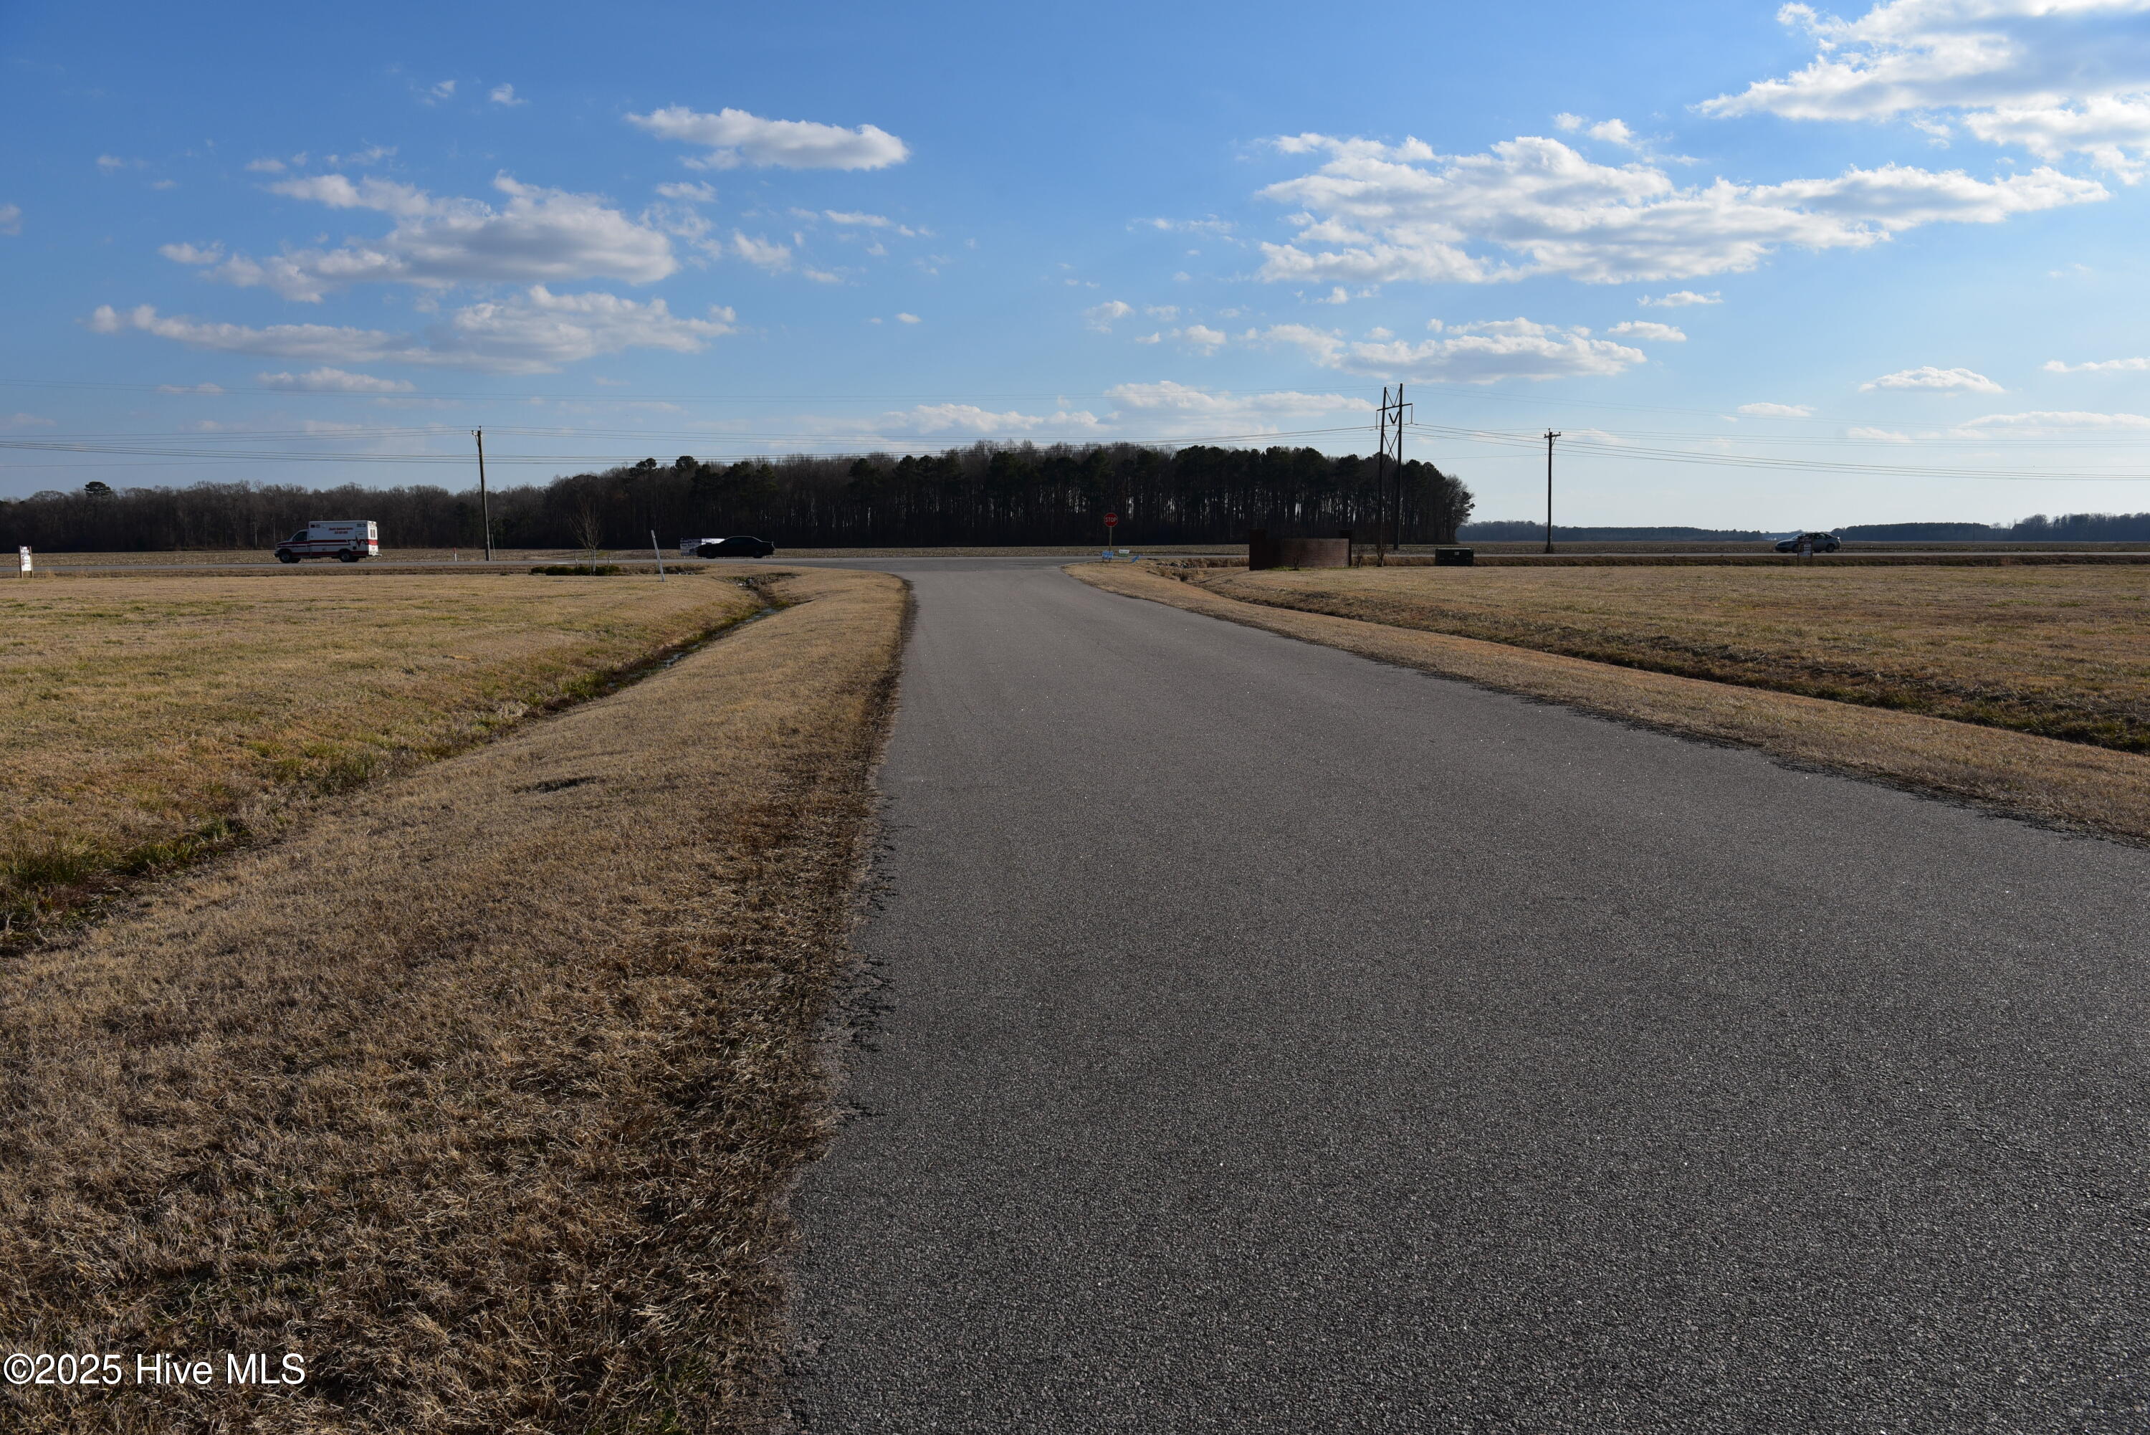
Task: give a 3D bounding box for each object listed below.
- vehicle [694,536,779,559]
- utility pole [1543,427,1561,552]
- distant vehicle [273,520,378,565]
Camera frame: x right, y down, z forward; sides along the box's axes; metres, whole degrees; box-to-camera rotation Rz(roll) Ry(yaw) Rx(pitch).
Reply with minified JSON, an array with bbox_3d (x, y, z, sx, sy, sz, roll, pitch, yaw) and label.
[{"bbox_3d":[-22.085,-11.129,109.300,4.980,1.470,1.880,-1,6,-7],"label":"vehicle"},{"bbox_3d":[34.926,-16.536,122.500,0.350,9.150,2.400,-1,6,-7],"label":"utility pole"},{"bbox_3d":[-47.671,-11.185,106.800,5.850,2.660,2.350,-1,6,-7],"label":"distant vehicle"}]

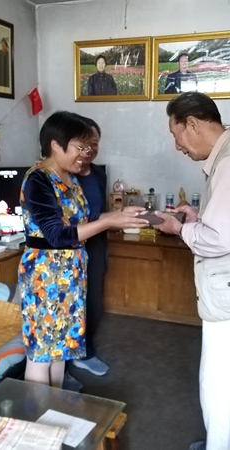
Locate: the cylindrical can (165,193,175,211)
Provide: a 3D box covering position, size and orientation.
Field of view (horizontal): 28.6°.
[{"bbox_3d":[0.494,-0.197,4.016,0.072,0.160,0.072,4,13,20],"label":"cylindrical can"}]

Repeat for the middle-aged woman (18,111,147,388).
[{"bbox_3d":[-0.166,0.299,2.076,0.560,1.600,0.460,6,13,27],"label":"middle-aged woman"}]

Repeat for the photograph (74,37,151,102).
[{"bbox_3d":[-0.028,-1.389,4.066,0.727,0.532,0.035,4,16,20],"label":"photograph"}]

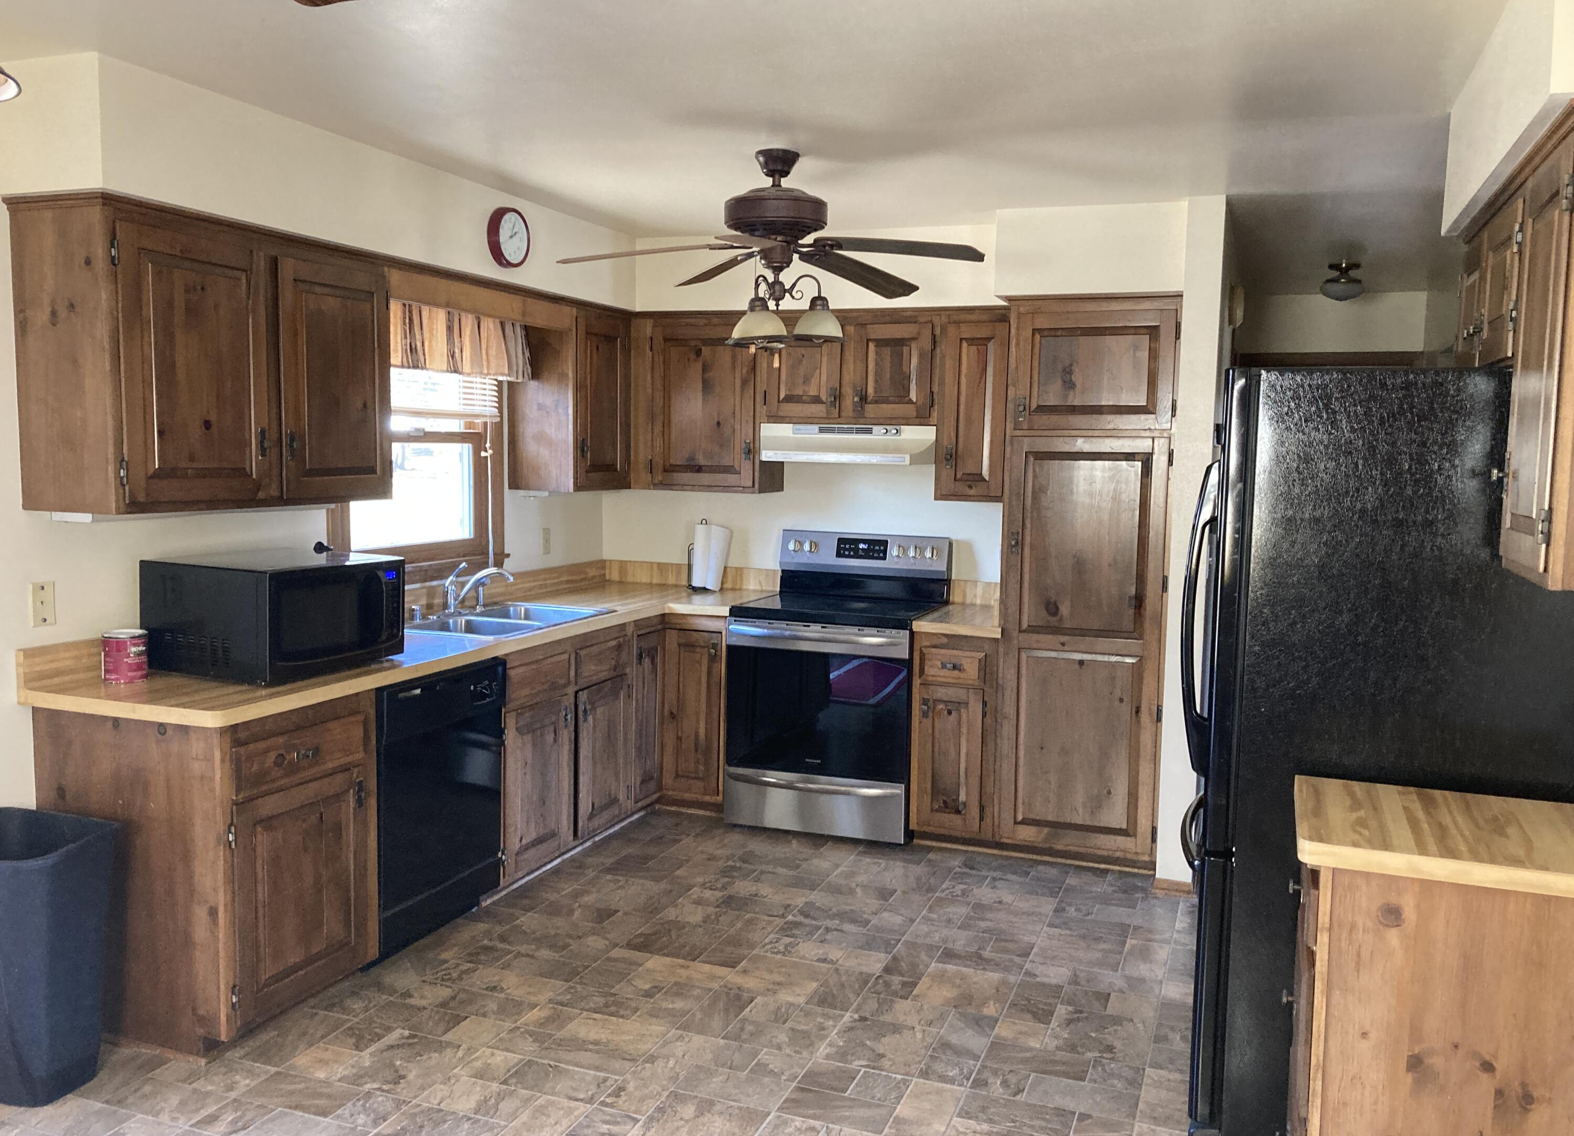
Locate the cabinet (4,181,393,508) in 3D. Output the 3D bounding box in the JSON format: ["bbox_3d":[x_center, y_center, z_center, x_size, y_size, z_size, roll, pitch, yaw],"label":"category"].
[{"bbox_3d":[-1.588,-0.561,3.615,0.335,0.770,1.063,3,6,21],"label":"cabinet"}]

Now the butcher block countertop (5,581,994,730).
[{"bbox_3d":[-0.465,0.256,4.306,2.032,0.046,3.048,3,6,21],"label":"butcher block countertop"}]

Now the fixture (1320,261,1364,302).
[{"bbox_3d":[2.563,-1.310,5.864,0.210,0.168,0.210,3,6,20],"label":"fixture"}]

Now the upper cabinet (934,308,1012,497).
[{"bbox_3d":[0.815,-0.658,5.191,0.337,0.755,0.323,3,6,20],"label":"upper cabinet"}]

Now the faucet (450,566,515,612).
[{"bbox_3d":[-1.143,0.080,4.758,0.260,0.190,0.110,2,5,11],"label":"faucet"}]

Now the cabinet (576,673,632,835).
[{"bbox_3d":[-0.973,0.694,4.955,0.610,0.548,0.393,3,6,21],"label":"cabinet"}]

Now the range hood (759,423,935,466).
[{"bbox_3d":[0.267,-0.520,5.333,0.764,0.156,0.490,3,6,21],"label":"range hood"}]

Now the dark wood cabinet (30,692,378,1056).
[{"bbox_3d":[-1.540,0.758,3.444,0.625,0.849,0.573,3,6,20],"label":"dark wood cabinet"}]

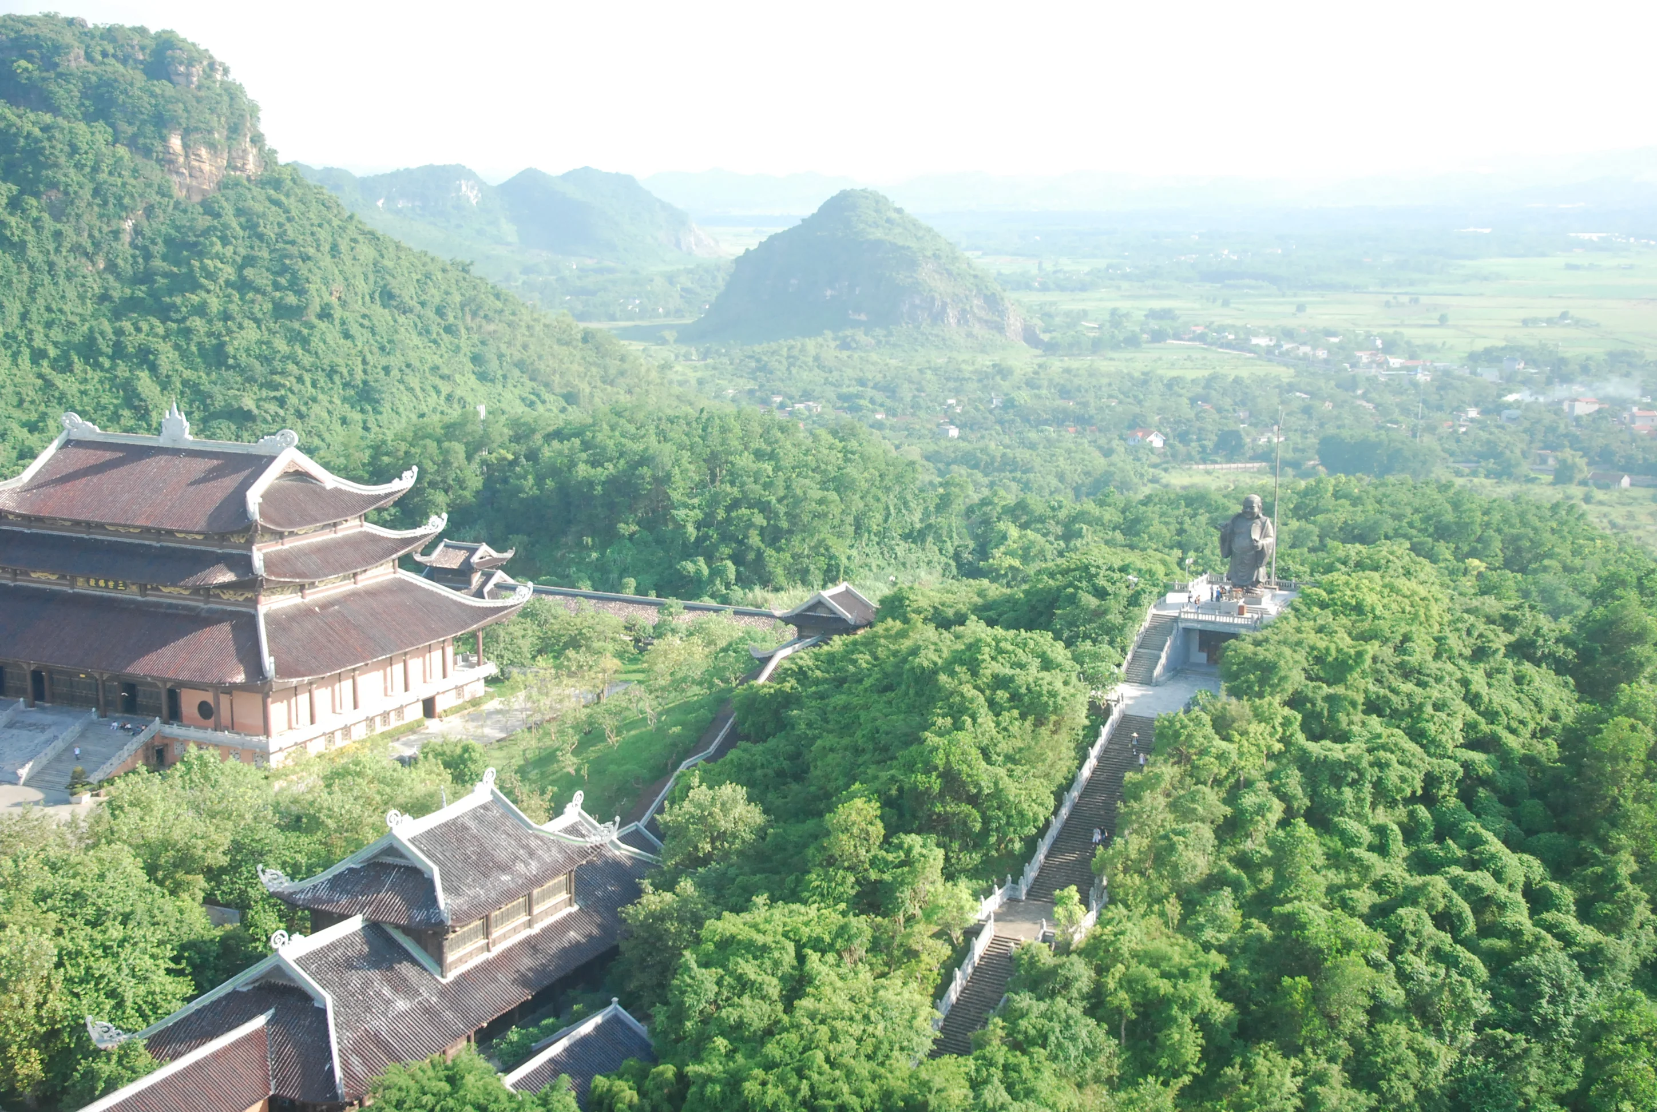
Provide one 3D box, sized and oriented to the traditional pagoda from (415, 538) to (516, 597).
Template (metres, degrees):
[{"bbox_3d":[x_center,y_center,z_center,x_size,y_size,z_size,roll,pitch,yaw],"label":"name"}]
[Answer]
[{"bbox_3d":[-55.954,2.636,319.510,14.000,10.200,12.000,5,11,26],"label":"traditional pagoda"}]

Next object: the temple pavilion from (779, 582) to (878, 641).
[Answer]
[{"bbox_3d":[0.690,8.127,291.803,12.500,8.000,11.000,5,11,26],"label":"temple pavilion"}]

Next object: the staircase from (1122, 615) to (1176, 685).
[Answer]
[{"bbox_3d":[32.741,9.183,209.179,3.400,5.600,8.961,5,11,26],"label":"staircase"}]

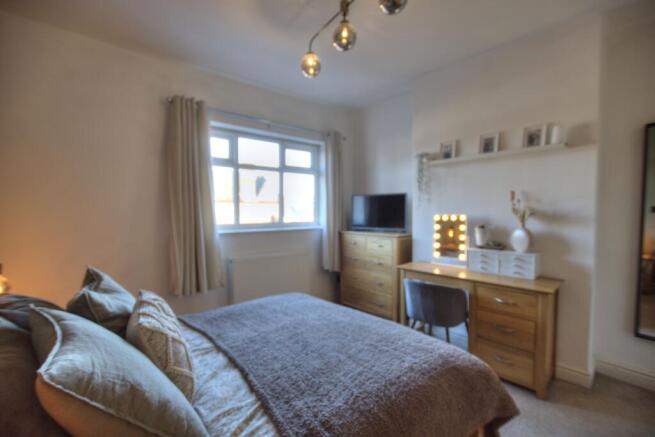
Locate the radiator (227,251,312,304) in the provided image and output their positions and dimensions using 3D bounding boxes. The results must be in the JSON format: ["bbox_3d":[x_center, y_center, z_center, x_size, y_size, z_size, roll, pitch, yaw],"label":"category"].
[{"bbox_3d":[-0.576,0.703,2.891,0.870,0.620,0.100,-1,2,-34],"label":"radiator"}]

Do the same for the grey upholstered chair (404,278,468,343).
[{"bbox_3d":[0.965,0.881,2.345,0.480,0.730,0.490,2,3,43],"label":"grey upholstered chair"}]

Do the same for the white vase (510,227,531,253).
[{"bbox_3d":[1.543,0.170,2.182,0.142,0.200,0.142,-2,2,-45],"label":"white vase"}]

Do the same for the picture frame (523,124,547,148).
[{"bbox_3d":[1.613,-0.633,2.122,0.030,0.160,0.145,-2,2,-45],"label":"picture frame"}]

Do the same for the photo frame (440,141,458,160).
[{"bbox_3d":[1.151,-0.644,2.584,0.030,0.160,0.145,-2,2,-45],"label":"photo frame"}]

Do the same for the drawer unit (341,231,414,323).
[{"bbox_3d":[0.647,0.699,3.640,0.420,1.010,0.950,-2,3,-43],"label":"drawer unit"}]

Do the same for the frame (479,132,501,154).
[{"bbox_3d":[1.393,-0.641,2.343,0.030,0.160,0.145,-2,2,-45],"label":"frame"}]

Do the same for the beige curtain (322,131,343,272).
[{"bbox_3d":[0.060,-0.220,3.714,0.330,1.900,0.140,-1,2,-37],"label":"beige curtain"}]

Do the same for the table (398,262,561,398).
[{"bbox_3d":[1.256,0.864,2.441,0.385,0.757,1.222,-2,3,-44],"label":"table"}]

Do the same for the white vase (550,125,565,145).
[{"bbox_3d":[1.740,-0.624,2.063,0.085,0.155,0.085,-2,2,-42],"label":"white vase"}]

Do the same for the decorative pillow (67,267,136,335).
[{"bbox_3d":[-1.139,0.441,1.400,0.150,0.390,0.420,-41,23,-27],"label":"decorative pillow"}]

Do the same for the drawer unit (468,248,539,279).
[{"bbox_3d":[1.450,0.364,2.274,0.180,0.196,0.455,-2,2,-45],"label":"drawer unit"}]

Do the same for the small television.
[{"bbox_3d":[0.563,-0.062,3.088,0.100,0.422,0.730,-2,2,-45],"label":"small television"}]

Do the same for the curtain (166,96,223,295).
[{"bbox_3d":[-1.305,-0.200,2.700,0.470,1.880,0.140,-1,2,-37],"label":"curtain"}]

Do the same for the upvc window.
[{"bbox_3d":[-0.769,-0.418,3.265,1.620,1.120,0.100,-1,2,-37],"label":"upvc window"}]

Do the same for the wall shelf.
[{"bbox_3d":[1.424,-0.537,2.422,0.110,0.050,1.086,-2,2,-42],"label":"wall shelf"}]

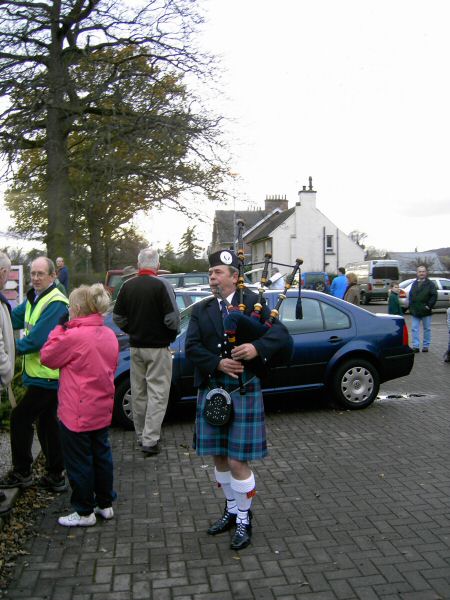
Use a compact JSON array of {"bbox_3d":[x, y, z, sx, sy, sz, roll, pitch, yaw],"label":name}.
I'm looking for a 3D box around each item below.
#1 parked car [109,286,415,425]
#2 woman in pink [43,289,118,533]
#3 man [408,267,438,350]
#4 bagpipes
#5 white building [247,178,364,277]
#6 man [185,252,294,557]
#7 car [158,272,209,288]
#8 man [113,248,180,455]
[{"bbox_3d":[0.220,0.630,7.700,4.380,1.446,1.735,-2,1,-11],"label":"parked car"},{"bbox_3d":[-0.960,0.675,4.050,0.430,1.580,0.500,1,3,41],"label":"woman in pink"},{"bbox_3d":[4.020,0.180,12.350,0.570,1.770,0.370,0,2,14],"label":"man"},{"bbox_3d":[0.215,0.040,3.550,0.480,1.030,0.420,0,2,22],"label":"bagpipes"},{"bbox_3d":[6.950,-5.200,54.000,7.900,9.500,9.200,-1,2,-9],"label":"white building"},{"bbox_3d":[0.075,0.567,3.640,0.600,1.740,0.470,0,2,22],"label":"man"},{"bbox_3d":[-1.510,-0.100,21.600,4.500,1.720,1.780,-1,2,-10],"label":"car"},{"bbox_3d":[-0.727,0.475,5.650,0.600,1.860,0.380,-1,2,-10],"label":"man"}]

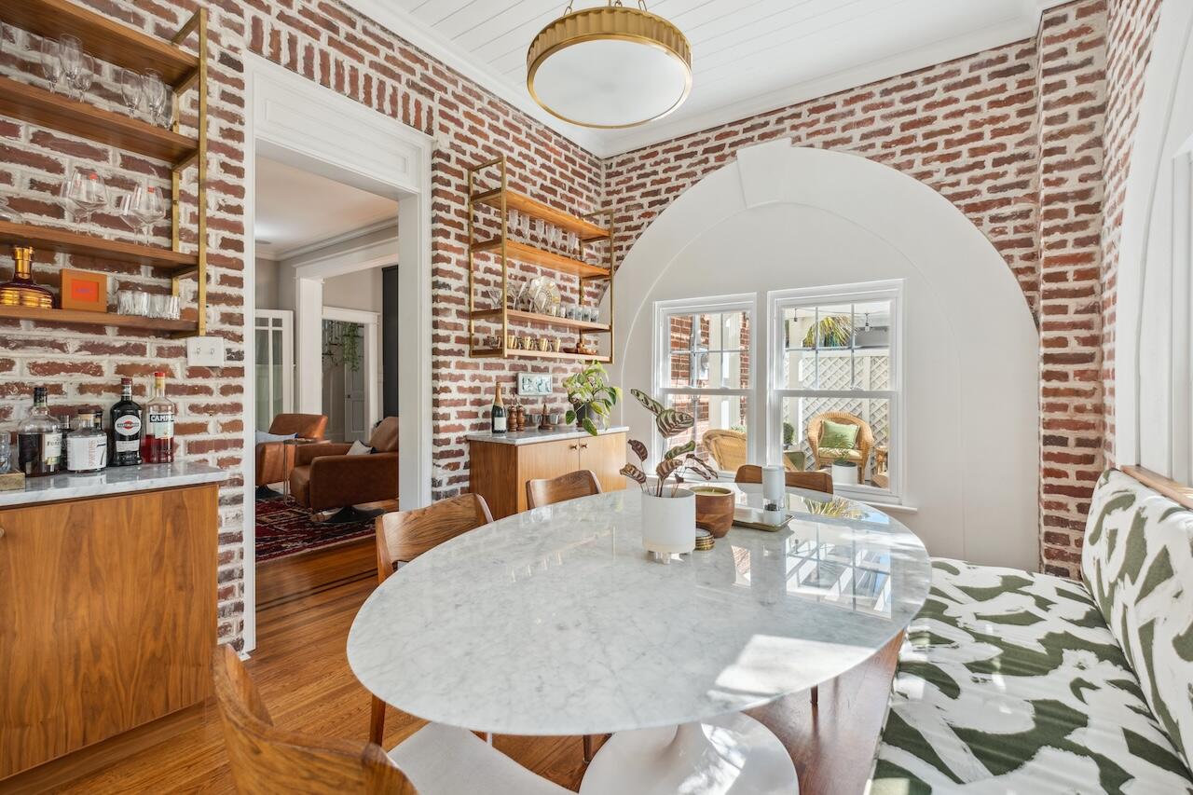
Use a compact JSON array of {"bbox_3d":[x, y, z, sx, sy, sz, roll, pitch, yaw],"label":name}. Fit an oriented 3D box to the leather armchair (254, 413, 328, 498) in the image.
[{"bbox_3d":[-3.620,0.630,5.450,0.800,0.870,0.840,0,1,22],"label":"leather armchair"}]

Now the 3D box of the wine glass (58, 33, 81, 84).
[{"bbox_3d":[-1.701,-1.044,1.609,0.062,0.230,0.062,1,1,37],"label":"wine glass"}]

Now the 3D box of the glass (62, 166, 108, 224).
[{"bbox_3d":[-1.705,-0.629,1.665,0.097,0.232,0.097,1,1,37],"label":"glass"}]

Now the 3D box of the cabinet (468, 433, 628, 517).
[{"bbox_3d":[-0.280,0.679,3.330,0.450,0.856,1.130,1,1,37],"label":"cabinet"}]

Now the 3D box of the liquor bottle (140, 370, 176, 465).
[{"bbox_3d":[-1.545,0.072,1.750,0.082,0.313,0.082,0,1,32],"label":"liquor bottle"}]

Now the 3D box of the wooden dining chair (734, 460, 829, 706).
[{"bbox_3d":[0.760,0.710,2.130,0.480,0.770,0.520,0,1,37],"label":"wooden dining chair"}]

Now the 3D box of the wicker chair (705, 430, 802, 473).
[{"bbox_3d":[1.410,0.610,4.500,0.800,0.820,0.740,0,1,30],"label":"wicker chair"}]

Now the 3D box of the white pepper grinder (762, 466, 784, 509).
[{"bbox_3d":[0.647,0.331,1.815,0.077,0.152,0.077,1,1,37],"label":"white pepper grinder"}]

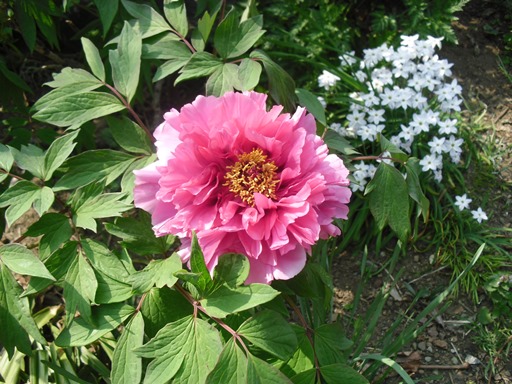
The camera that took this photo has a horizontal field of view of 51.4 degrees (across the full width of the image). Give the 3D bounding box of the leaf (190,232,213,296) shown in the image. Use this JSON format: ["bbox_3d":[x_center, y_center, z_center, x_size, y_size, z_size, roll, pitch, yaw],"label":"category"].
[{"bbox_3d":[-0.050,0.062,0.468,0.018,0.057,0.012,-5,5,17],"label":"leaf"}]

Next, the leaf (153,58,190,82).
[{"bbox_3d":[-0.104,-0.150,0.642,0.058,0.010,0.029,-41,56,-20],"label":"leaf"}]

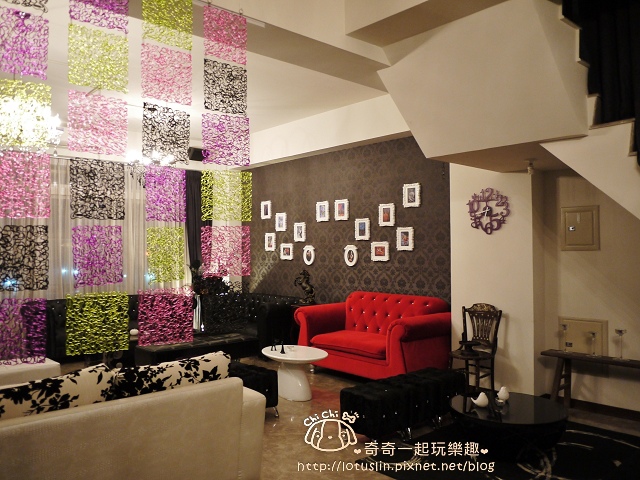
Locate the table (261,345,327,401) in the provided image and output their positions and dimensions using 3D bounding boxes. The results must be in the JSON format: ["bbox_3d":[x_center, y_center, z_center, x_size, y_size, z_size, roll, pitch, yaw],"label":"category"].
[{"bbox_3d":[-0.235,1.297,4.993,0.656,0.416,0.656,0,-1,0],"label":"table"}]

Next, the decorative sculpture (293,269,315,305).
[{"bbox_3d":[-0.199,0.613,6.723,0.256,0.439,0.148,0,-1,-21],"label":"decorative sculpture"}]

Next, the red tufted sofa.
[{"bbox_3d":[0.594,1.067,5.773,0.937,0.888,1.637,0,-1,-43],"label":"red tufted sofa"}]

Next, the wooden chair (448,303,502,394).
[{"bbox_3d":[1.390,1.039,4.666,0.434,0.901,0.385,0,-1,-43],"label":"wooden chair"}]

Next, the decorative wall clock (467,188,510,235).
[{"bbox_3d":[1.553,-0.266,4.820,0.030,0.439,0.444,0,-1,-43],"label":"decorative wall clock"}]

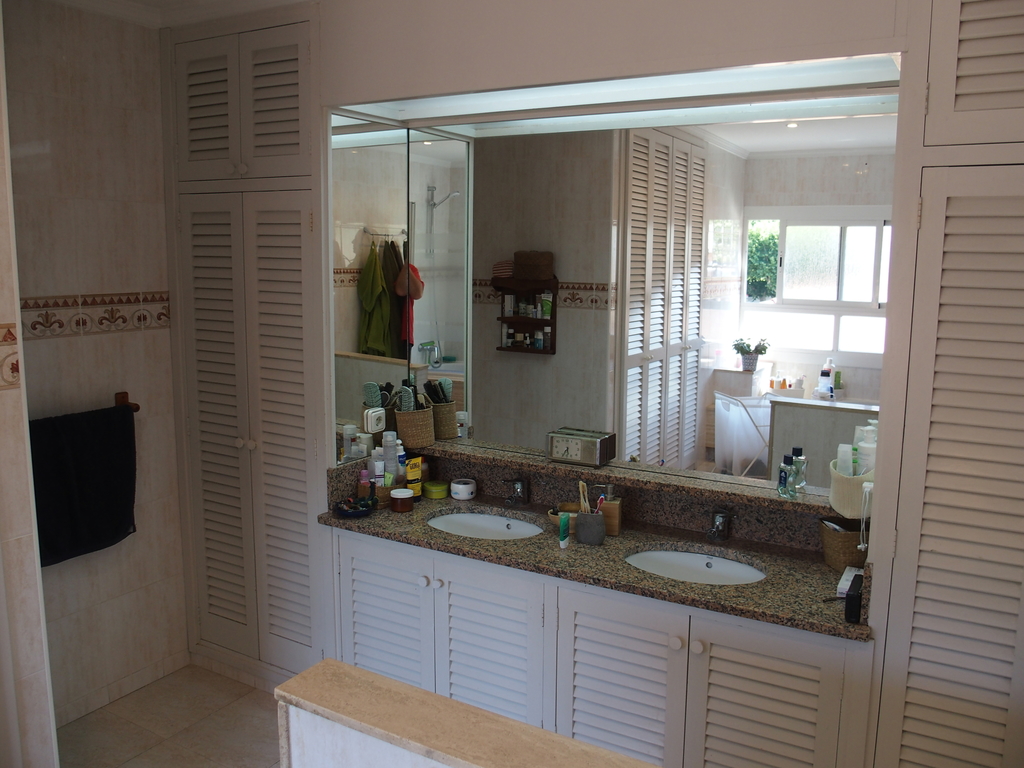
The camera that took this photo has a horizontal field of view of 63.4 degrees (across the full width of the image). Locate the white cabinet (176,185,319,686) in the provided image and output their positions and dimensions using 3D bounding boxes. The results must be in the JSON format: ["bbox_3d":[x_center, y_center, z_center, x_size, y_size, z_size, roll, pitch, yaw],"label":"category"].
[{"bbox_3d":[-0.910,0.174,3.390,0.700,1.850,0.440,5,9,30],"label":"white cabinet"}]

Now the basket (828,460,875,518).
[{"bbox_3d":[1.015,0.304,2.422,0.180,0.140,0.190,5,9,30],"label":"basket"}]

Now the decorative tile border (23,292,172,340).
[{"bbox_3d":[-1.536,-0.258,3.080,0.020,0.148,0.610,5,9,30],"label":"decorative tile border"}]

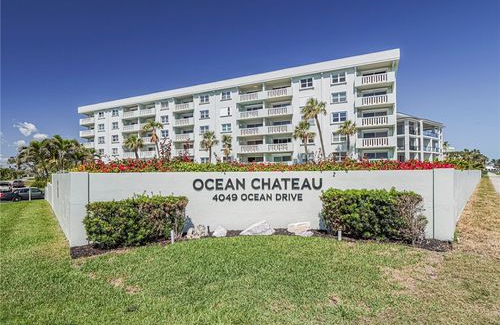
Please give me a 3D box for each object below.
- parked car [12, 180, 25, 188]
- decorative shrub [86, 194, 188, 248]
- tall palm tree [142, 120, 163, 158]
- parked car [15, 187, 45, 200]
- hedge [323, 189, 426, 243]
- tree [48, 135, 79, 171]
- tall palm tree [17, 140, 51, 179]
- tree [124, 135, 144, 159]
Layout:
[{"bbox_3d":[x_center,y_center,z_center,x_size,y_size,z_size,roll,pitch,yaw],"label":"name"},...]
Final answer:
[{"bbox_3d":[-49.844,4.828,55.915,1.880,1.660,4.600,2,-3,-41],"label":"parked car"},{"bbox_3d":[-2.800,1.419,6.642,2.265,0.987,0.850,1,-3,-25],"label":"decorative shrub"},{"bbox_3d":[-16.016,-2.193,43.681,3.400,9.827,3.400,-1,-2,0],"label":"tall palm tree"},{"bbox_3d":[-23.481,3.412,28.079,4.700,1.460,1.820,2,-3,-40],"label":"parked car"},{"bbox_3d":[3.064,1.288,6.708,2.278,1.149,0.850,-2,-3,24],"label":"hedge"},{"bbox_3d":[-31.581,-0.009,44.094,4.400,8.778,4.400,-1,-2,0],"label":"tree"},{"bbox_3d":[-35.821,0.469,43.073,4.600,8.212,4.600,-1,-2,0],"label":"tall palm tree"},{"bbox_3d":[-19.403,-0.855,44.126,3.200,7.253,3.200,-1,-2,0],"label":"tree"}]

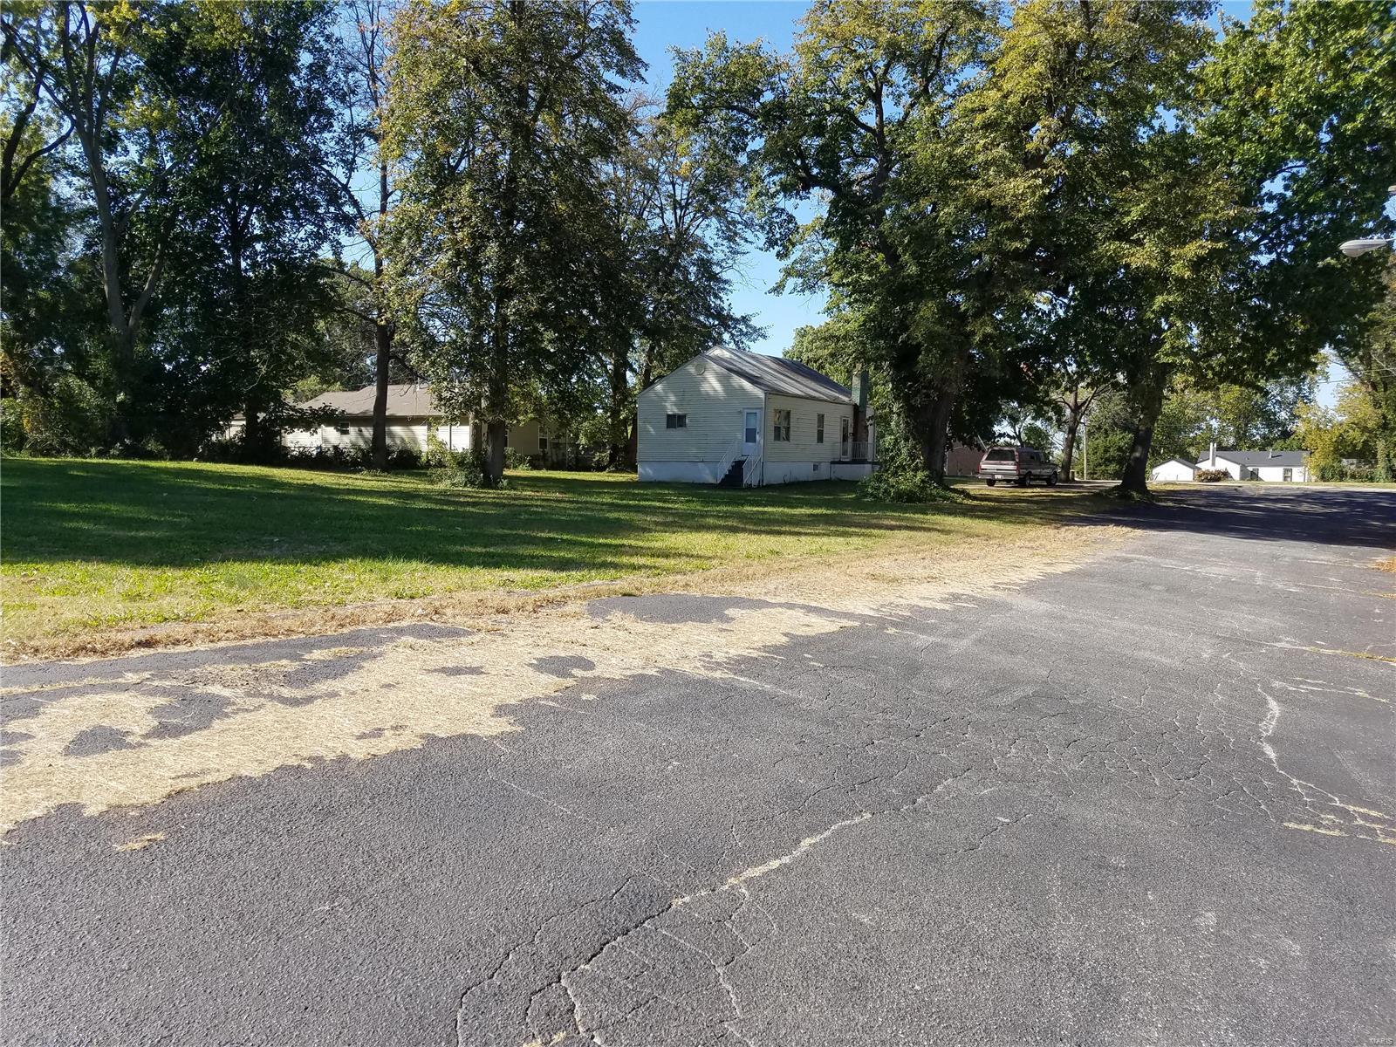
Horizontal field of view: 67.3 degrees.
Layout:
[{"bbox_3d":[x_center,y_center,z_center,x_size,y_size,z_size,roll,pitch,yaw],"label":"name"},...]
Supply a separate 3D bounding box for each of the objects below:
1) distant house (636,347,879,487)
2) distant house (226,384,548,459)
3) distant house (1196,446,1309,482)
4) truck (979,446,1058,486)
[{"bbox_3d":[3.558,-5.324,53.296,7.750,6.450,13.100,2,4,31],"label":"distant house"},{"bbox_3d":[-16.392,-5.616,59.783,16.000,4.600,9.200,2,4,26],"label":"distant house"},{"bbox_3d":[78.211,-8.023,147.776,13.800,4.700,9.500,3,4,38],"label":"distant house"},{"bbox_3d":[16.304,-2.871,53.121,2.030,1.940,5.400,2,4,36],"label":"truck"}]

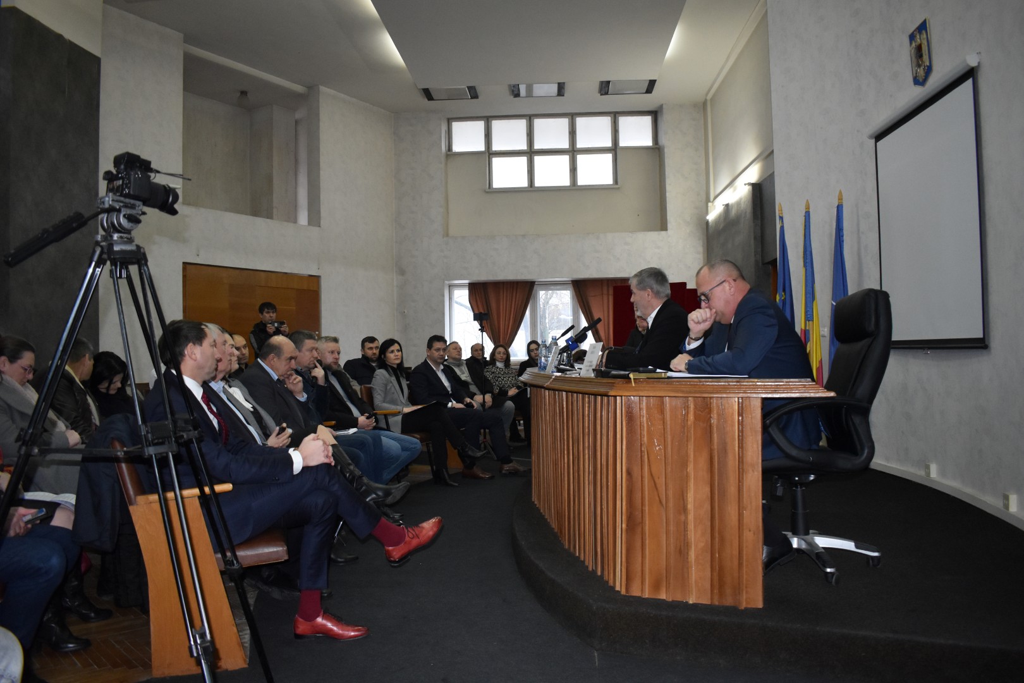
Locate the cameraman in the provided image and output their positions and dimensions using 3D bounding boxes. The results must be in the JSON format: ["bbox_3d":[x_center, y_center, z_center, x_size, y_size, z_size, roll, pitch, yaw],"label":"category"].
[{"bbox_3d":[-2.705,0.390,8.500,0.550,1.660,0.480,0,-1,-37],"label":"cameraman"}]

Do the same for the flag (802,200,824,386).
[{"bbox_3d":[2.399,-0.082,6.150,0.260,2.080,0.300,-1,-1,-19],"label":"flag"}]

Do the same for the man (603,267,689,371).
[{"bbox_3d":[0.660,0.295,3.950,0.740,1.340,0.540,-1,-1,-2],"label":"man"}]

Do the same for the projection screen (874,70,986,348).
[{"bbox_3d":[2.610,-0.722,4.860,0.050,1.530,1.400,-1,-1,4],"label":"projection screen"}]

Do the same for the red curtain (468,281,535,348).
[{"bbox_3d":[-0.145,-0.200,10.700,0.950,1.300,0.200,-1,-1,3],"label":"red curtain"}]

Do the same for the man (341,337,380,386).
[{"bbox_3d":[-1.380,0.599,7.700,0.560,1.310,0.800,0,-1,-34],"label":"man"}]

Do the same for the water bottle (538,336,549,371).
[{"bbox_3d":[0.203,0.088,4.950,0.066,0.210,0.066,-1,-1,0],"label":"water bottle"}]

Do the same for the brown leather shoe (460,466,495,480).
[{"bbox_3d":[-0.286,1.099,6.450,0.290,0.120,0.105,-1,-1,25],"label":"brown leather shoe"}]

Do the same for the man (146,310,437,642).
[{"bbox_3d":[-0.877,0.548,3.100,1.140,1.290,0.600,-1,-1,-2],"label":"man"}]

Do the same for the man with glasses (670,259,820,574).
[{"bbox_3d":[1.030,0.325,3.380,0.720,1.340,0.580,-1,-1,-5],"label":"man with glasses"}]

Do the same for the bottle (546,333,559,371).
[{"bbox_3d":[0.236,0.074,4.400,0.066,0.215,0.066,-1,-1,0],"label":"bottle"}]

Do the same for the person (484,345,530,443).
[{"bbox_3d":[-0.060,0.650,9.450,0.520,1.210,0.760,-1,-1,-20],"label":"person"}]

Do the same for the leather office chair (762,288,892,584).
[{"bbox_3d":[1.190,0.366,3.260,0.700,1.165,0.630,-1,-1,5],"label":"leather office chair"}]

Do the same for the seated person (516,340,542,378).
[{"bbox_3d":[0.280,0.628,9.750,0.500,1.250,0.760,-1,-1,-9],"label":"seated person"}]

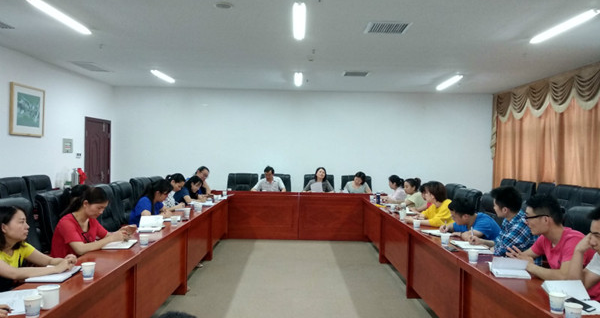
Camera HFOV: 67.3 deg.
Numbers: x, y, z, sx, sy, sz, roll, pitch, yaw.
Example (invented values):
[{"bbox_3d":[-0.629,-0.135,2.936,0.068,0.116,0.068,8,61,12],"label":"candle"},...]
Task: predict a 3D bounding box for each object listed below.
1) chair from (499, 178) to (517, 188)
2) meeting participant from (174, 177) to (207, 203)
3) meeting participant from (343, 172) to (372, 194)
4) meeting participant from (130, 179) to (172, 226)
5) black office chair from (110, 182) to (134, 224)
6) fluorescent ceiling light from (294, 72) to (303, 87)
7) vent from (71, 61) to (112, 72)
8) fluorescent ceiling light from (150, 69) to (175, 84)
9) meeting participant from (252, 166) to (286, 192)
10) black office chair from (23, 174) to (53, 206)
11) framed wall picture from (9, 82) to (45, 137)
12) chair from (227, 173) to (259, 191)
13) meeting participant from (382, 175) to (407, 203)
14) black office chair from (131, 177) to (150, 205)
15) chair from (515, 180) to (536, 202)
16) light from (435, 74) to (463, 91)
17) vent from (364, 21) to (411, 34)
[{"bbox_3d":[3.771,0.922,8.665,0.660,1.074,0.610,1,0,-1],"label":"chair"},{"bbox_3d":[-1.629,0.837,6.840,0.750,1.140,0.500,1,0,-1],"label":"meeting participant"},{"bbox_3d":[1.106,0.854,8.634,0.520,1.200,0.750,1,0,-1],"label":"meeting participant"},{"bbox_3d":[-1.653,0.807,4.942,0.700,1.167,0.500,1,0,-1],"label":"meeting participant"},{"bbox_3d":[-2.100,0.840,5.891,0.700,1.080,0.620,1,1,-1],"label":"black office chair"},{"bbox_3d":[-0.032,-1.512,8.681,0.135,0.075,1.270,1,0,-1],"label":"fluorescent ceiling light"},{"bbox_3d":[-3.698,-1.629,8.024,0.403,0.040,0.898,1,0,-1],"label":"vent"},{"bbox_3d":[-2.590,-1.558,8.602,0.135,0.075,1.270,1,0,-1],"label":"fluorescent ceiling light"},{"bbox_3d":[-0.593,0.763,8.469,0.600,1.240,0.750,1,1,-1],"label":"meeting participant"},{"bbox_3d":[-3.592,0.797,6.493,0.700,1.090,0.620,1,1,-1],"label":"black office chair"},{"bbox_3d":[-4.281,-0.738,7.086,0.035,0.767,0.862,1,0,-1],"label":"framed wall picture"},{"bbox_3d":[-1.106,0.833,8.518,0.610,1.074,0.660,1,0,-1],"label":"chair"},{"bbox_3d":[1.516,0.867,7.468,0.750,1.200,0.500,1,0,-1],"label":"meeting participant"},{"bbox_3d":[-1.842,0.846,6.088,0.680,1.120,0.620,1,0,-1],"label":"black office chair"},{"bbox_3d":[3.317,0.944,7.284,0.680,1.120,0.620,1,0,-1],"label":"chair"},{"bbox_3d":[2.780,-1.438,8.418,0.130,0.080,1.220,1,1,-1],"label":"light"},{"bbox_3d":[1.010,-1.518,5.245,0.474,0.040,0.463,1,0,-1],"label":"vent"}]

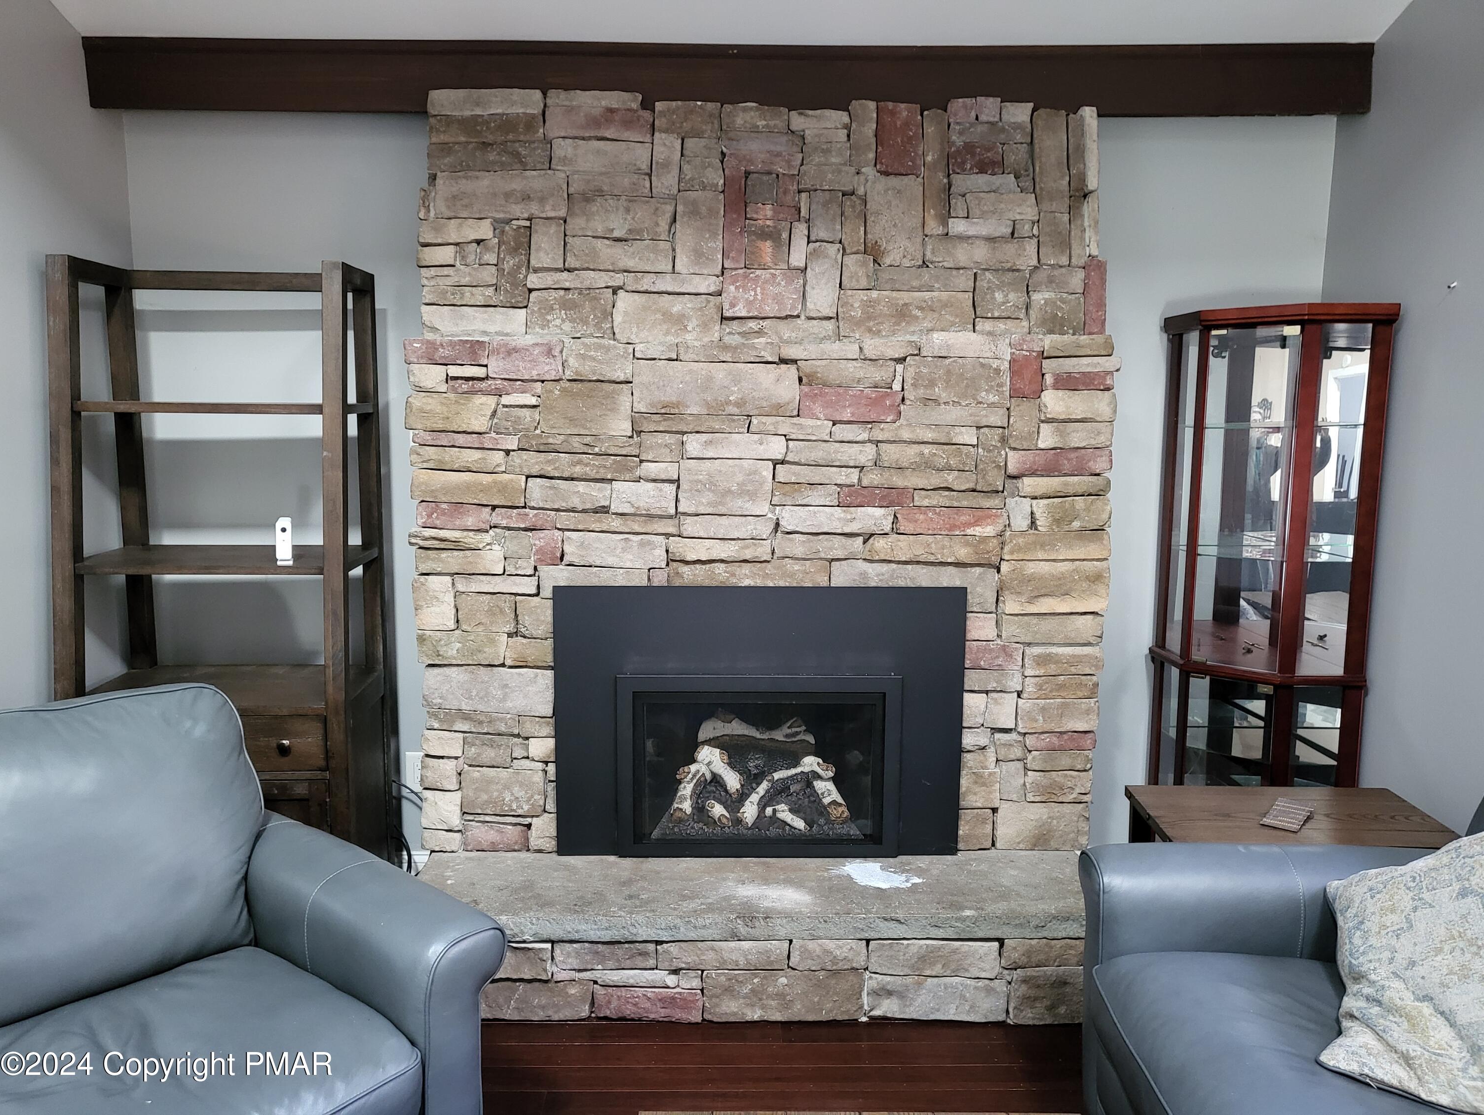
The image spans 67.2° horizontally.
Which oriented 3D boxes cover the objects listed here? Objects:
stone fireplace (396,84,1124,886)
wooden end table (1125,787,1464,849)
[{"bbox_3d":[0.043,-0.197,3.062,1.800,1.960,0.380,0,8,0],"label":"stone fireplace"},{"bbox_3d":[1.291,0.886,2.596,0.660,0.550,0.500,0,8,0],"label":"wooden end table"}]

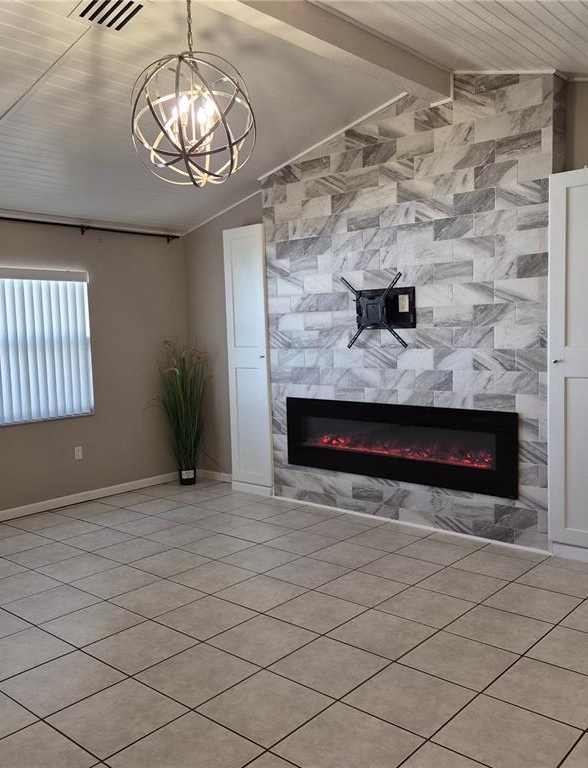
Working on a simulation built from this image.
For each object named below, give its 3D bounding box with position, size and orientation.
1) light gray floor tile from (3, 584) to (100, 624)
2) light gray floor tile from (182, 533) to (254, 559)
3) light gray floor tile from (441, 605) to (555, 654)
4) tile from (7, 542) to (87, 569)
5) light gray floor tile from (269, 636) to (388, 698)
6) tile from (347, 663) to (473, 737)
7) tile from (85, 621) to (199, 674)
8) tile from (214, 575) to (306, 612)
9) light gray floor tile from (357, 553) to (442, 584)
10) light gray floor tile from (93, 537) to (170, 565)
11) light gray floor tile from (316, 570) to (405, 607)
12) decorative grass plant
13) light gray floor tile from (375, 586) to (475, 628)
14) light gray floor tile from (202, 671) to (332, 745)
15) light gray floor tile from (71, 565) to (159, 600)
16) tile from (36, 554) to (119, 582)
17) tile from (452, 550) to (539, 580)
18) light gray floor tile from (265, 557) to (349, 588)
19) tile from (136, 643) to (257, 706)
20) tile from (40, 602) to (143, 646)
[{"bbox_3d":[-1.327,1.214,3.740,0.401,0.012,0.401,3,6,41],"label":"light gray floor tile"},{"bbox_3d":[-0.525,1.121,4.683,0.402,0.010,0.402,3,6,41],"label":"light gray floor tile"},{"bbox_3d":[1.020,1.211,3.369,0.409,0.010,0.409,3,6,41],"label":"light gray floor tile"},{"bbox_3d":[-1.667,1.155,4.579,0.401,0.012,0.401,3,6,41],"label":"tile"},{"bbox_3d":[0.160,1.238,2.970,0.401,0.012,0.401,3,6,41],"label":"light gray floor tile"},{"bbox_3d":[0.466,1.270,2.734,0.406,0.010,0.406,3,6,41],"label":"tile"},{"bbox_3d":[-0.718,1.236,3.206,0.402,0.010,0.402,2,6,41],"label":"tile"},{"bbox_3d":[-0.184,1.200,3.882,0.409,0.010,0.409,3,6,41],"label":"tile"},{"bbox_3d":[0.657,1.132,4.181,0.402,0.010,0.402,3,6,41],"label":"light gray floor tile"},{"bbox_3d":[-1.099,1.138,4.645,0.402,0.010,0.402,3,6,41],"label":"light gray floor tile"},{"bbox_3d":[0.387,1.159,3.853,0.402,0.010,0.402,2,6,41],"label":"light gray floor tile"},{"bbox_3d":[-1.037,0.283,6.577,0.470,1.380,0.420,-2,5,-9],"label":"decorative grass plant"},{"bbox_3d":[0.699,1.193,3.622,0.406,0.010,0.406,3,6,41],"label":"light gray floor tile"},{"bbox_3d":[-0.112,1.292,2.717,0.409,0.010,0.409,3,6,41],"label":"light gray floor tile"},{"bbox_3d":[-1.079,1.203,4.120,0.409,0.010,0.409,3,6,41],"label":"light gray floor tile"},{"bbox_3d":[-1.367,1.169,4.339,0.402,0.010,0.402,3,6,41],"label":"tile"},{"bbox_3d":[1.230,1.116,4.212,0.402,0.010,0.402,3,6,41],"label":"tile"},{"bbox_3d":[0.085,1.163,4.176,0.406,0.010,0.406,3,6,41],"label":"light gray floor tile"},{"bbox_3d":[-0.413,1.255,2.935,0.401,0.012,0.401,3,6,41],"label":"tile"},{"bbox_3d":[-1.023,1.224,3.472,0.402,0.010,0.402,2,6,41],"label":"tile"}]

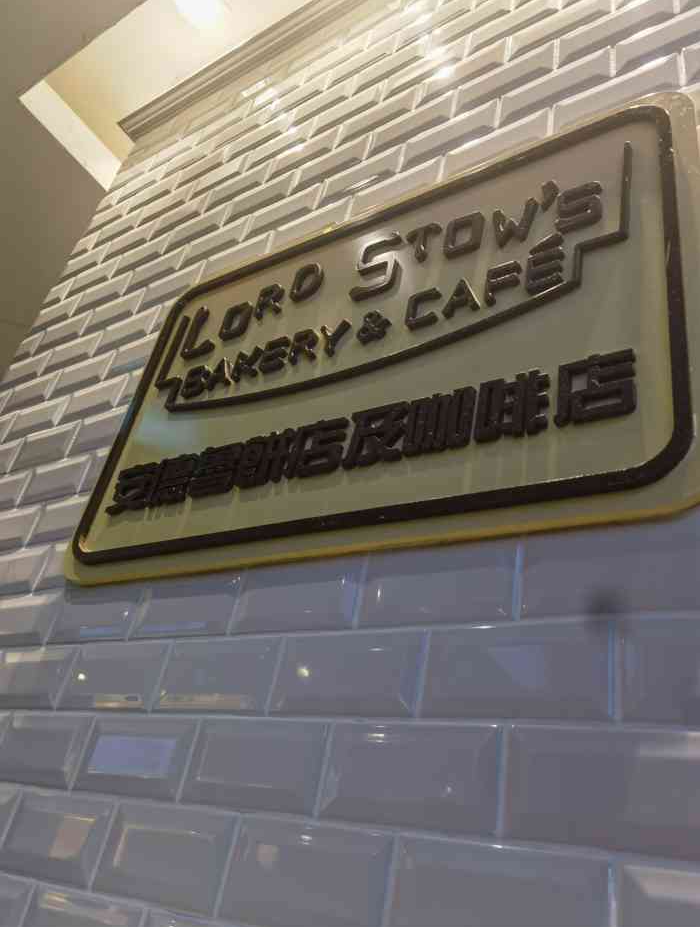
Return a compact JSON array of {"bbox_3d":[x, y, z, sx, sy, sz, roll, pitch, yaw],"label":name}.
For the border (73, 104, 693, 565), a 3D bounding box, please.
[{"bbox_3d":[-0.014,-0.128,0.841,0.741,0.480,0.012,-11,-39,33],"label":"border"}]

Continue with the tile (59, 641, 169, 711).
[{"bbox_3d":[-0.259,0.227,0.784,0.150,0.075,0.010,-11,-39,33],"label":"tile"}]

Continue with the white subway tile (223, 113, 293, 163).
[{"bbox_3d":[-0.183,-0.650,1.446,0.150,0.075,0.010,-11,-39,33],"label":"white subway tile"}]

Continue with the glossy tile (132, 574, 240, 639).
[{"bbox_3d":[-0.182,0.150,0.784,0.150,0.075,0.010,-11,-39,33],"label":"glossy tile"}]

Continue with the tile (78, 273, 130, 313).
[{"bbox_3d":[-0.493,-0.342,1.446,0.150,0.075,0.010,-11,-39,33],"label":"tile"}]

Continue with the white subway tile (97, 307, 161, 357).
[{"bbox_3d":[-0.396,-0.239,1.281,0.150,0.075,0.010,-11,-39,33],"label":"white subway tile"}]

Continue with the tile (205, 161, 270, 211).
[{"bbox_3d":[-0.212,-0.521,1.363,0.150,0.075,0.010,-11,-39,33],"label":"tile"}]

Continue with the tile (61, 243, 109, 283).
[{"bbox_3d":[-0.590,-0.446,1.612,0.150,0.075,0.010,-11,-39,33],"label":"tile"}]

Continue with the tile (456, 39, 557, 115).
[{"bbox_3d":[0.214,-0.545,1.031,0.150,0.075,0.010,-11,-39,33],"label":"tile"}]

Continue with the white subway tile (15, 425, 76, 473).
[{"bbox_3d":[-0.502,-0.033,1.198,0.150,0.075,0.010,-11,-39,33],"label":"white subway tile"}]

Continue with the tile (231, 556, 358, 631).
[{"bbox_3d":[-0.056,0.125,0.701,0.150,0.075,0.010,-11,-39,33],"label":"tile"}]

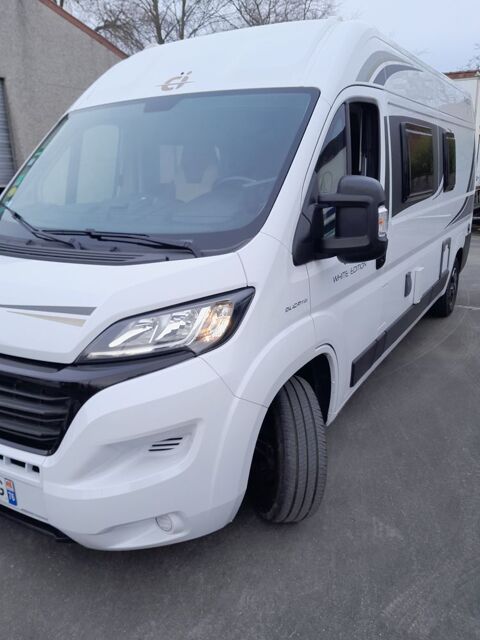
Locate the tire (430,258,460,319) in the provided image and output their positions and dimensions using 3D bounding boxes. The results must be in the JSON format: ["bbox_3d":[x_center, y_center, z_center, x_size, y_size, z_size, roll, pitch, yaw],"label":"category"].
[{"bbox_3d":[2.079,-0.359,4.961,0.220,0.690,0.690,12,22,31],"label":"tire"}]

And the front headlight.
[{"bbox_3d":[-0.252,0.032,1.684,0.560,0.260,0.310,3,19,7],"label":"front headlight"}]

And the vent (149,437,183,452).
[{"bbox_3d":[-0.266,0.457,1.760,0.125,0.060,0.030,-2,19,-7],"label":"vent"}]

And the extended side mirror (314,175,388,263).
[{"bbox_3d":[0.412,-0.368,1.781,0.260,0.320,0.160,7,20,20],"label":"extended side mirror"}]

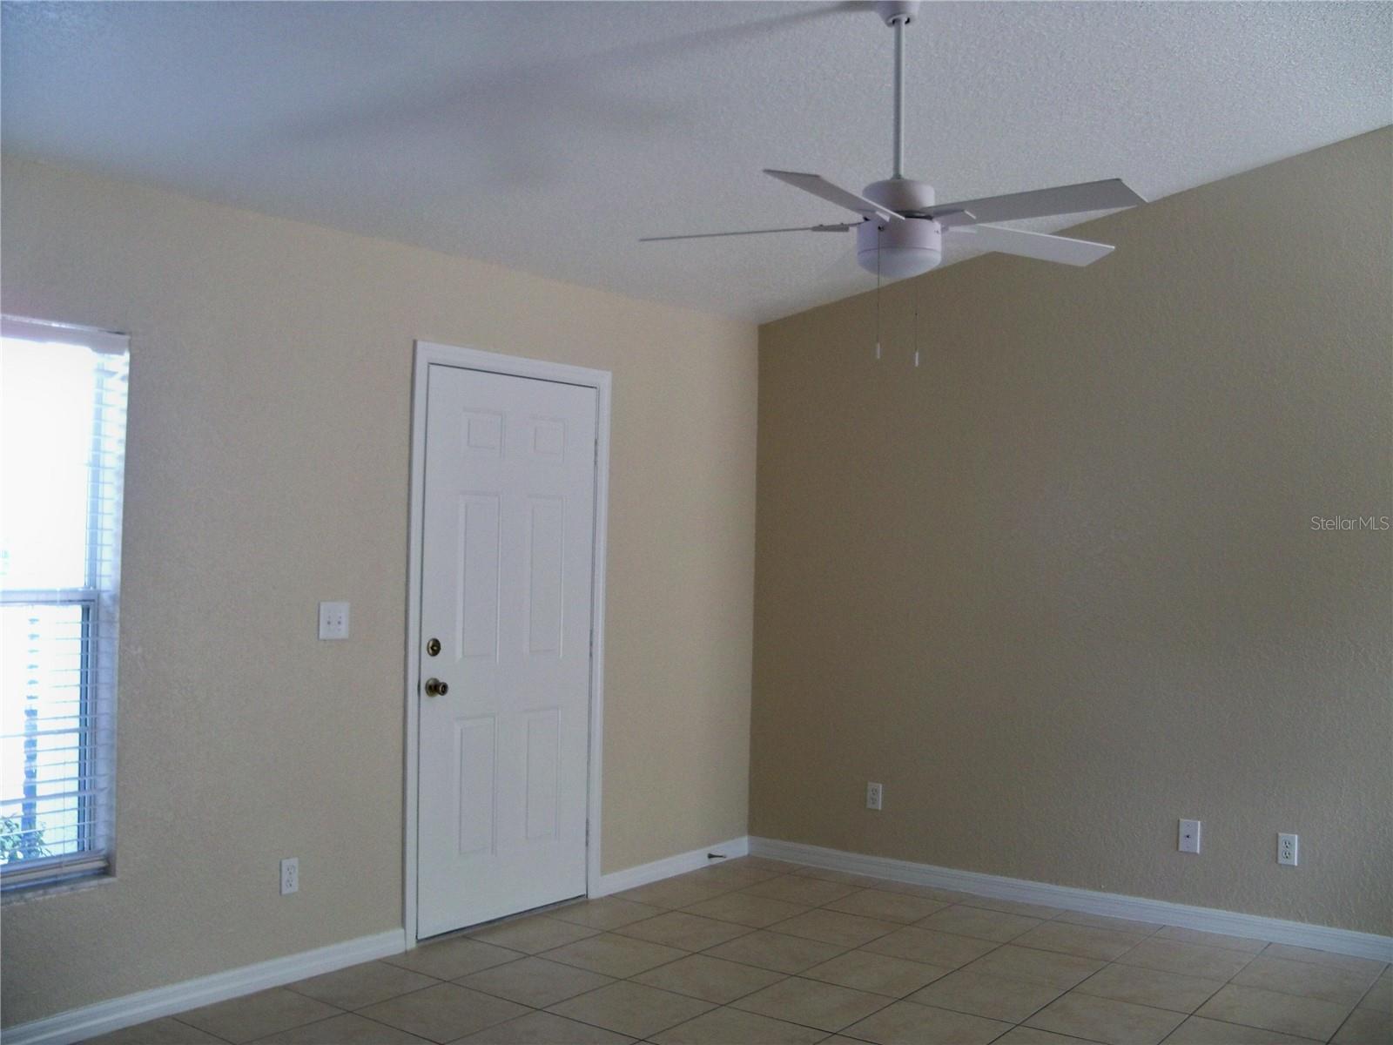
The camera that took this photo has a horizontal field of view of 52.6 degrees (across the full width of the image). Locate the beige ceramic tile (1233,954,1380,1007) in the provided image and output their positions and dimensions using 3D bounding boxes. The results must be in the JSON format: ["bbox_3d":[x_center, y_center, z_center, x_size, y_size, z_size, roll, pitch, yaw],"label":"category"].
[{"bbox_3d":[2.039,1.534,4.709,0.406,0.012,0.406,1,-1,37],"label":"beige ceramic tile"}]

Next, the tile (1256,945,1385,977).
[{"bbox_3d":[2.212,1.539,4.871,0.400,0.010,0.181,0,-1,37],"label":"tile"}]

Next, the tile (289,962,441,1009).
[{"bbox_3d":[-1.056,1.472,4.475,0.343,0.010,0.403,0,-1,37],"label":"tile"}]

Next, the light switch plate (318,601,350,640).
[{"bbox_3d":[-1.189,0.325,4.642,0.012,0.118,0.118,0,-1,36],"label":"light switch plate"}]

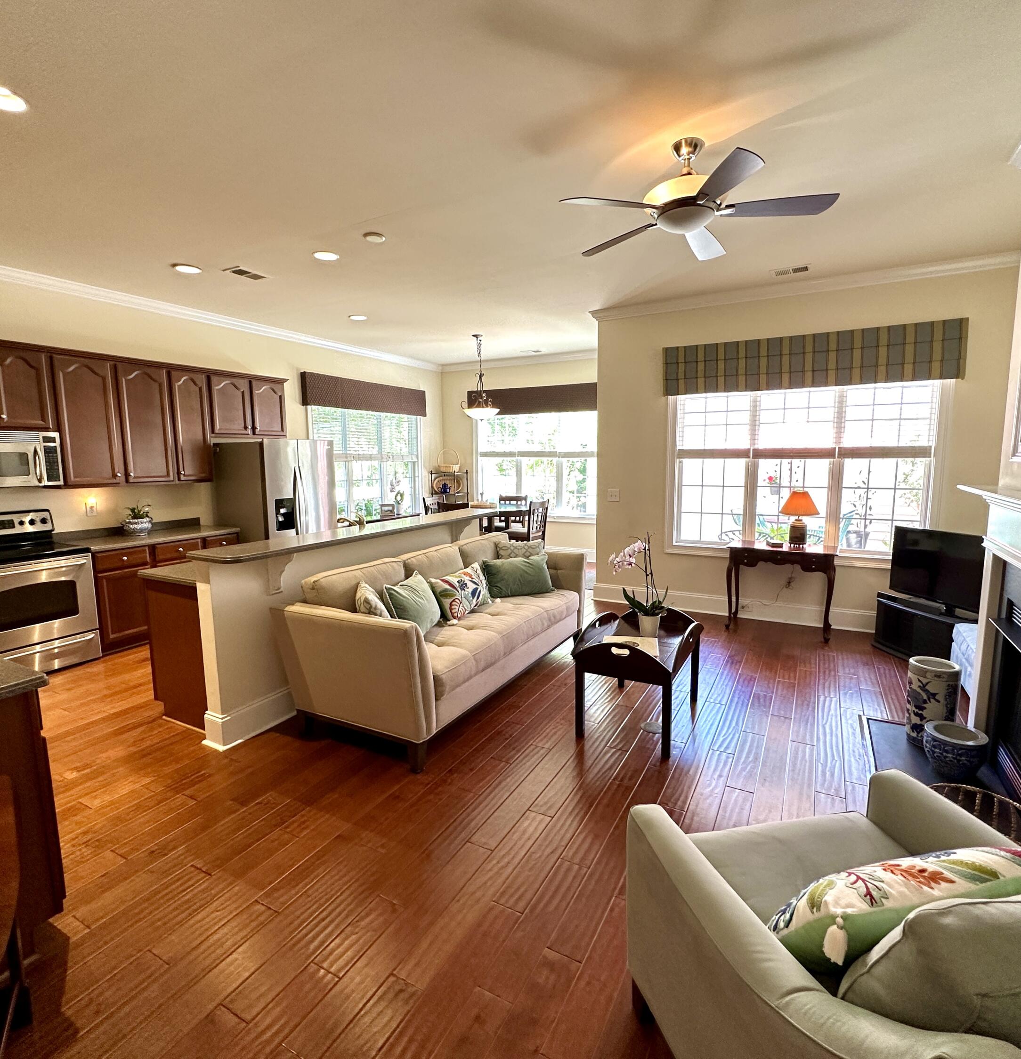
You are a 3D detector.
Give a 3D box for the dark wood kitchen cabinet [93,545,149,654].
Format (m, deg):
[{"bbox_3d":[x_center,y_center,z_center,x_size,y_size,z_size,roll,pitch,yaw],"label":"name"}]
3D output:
[{"bbox_3d":[-3.485,0.565,4.952,0.610,0.870,0.470,4,8,29],"label":"dark wood kitchen cabinet"}]

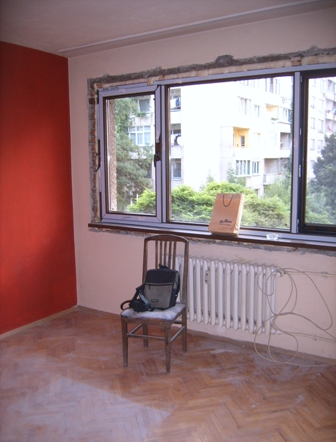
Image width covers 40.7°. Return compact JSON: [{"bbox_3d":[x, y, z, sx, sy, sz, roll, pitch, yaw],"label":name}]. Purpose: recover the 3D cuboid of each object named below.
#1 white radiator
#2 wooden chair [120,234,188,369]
[{"bbox_3d":[0.422,0.618,3.914,1.041,0.573,0.146,4,9,31],"label":"white radiator"},{"bbox_3d":[-0.086,0.624,3.598,0.403,0.969,0.506,2,8,20],"label":"wooden chair"}]

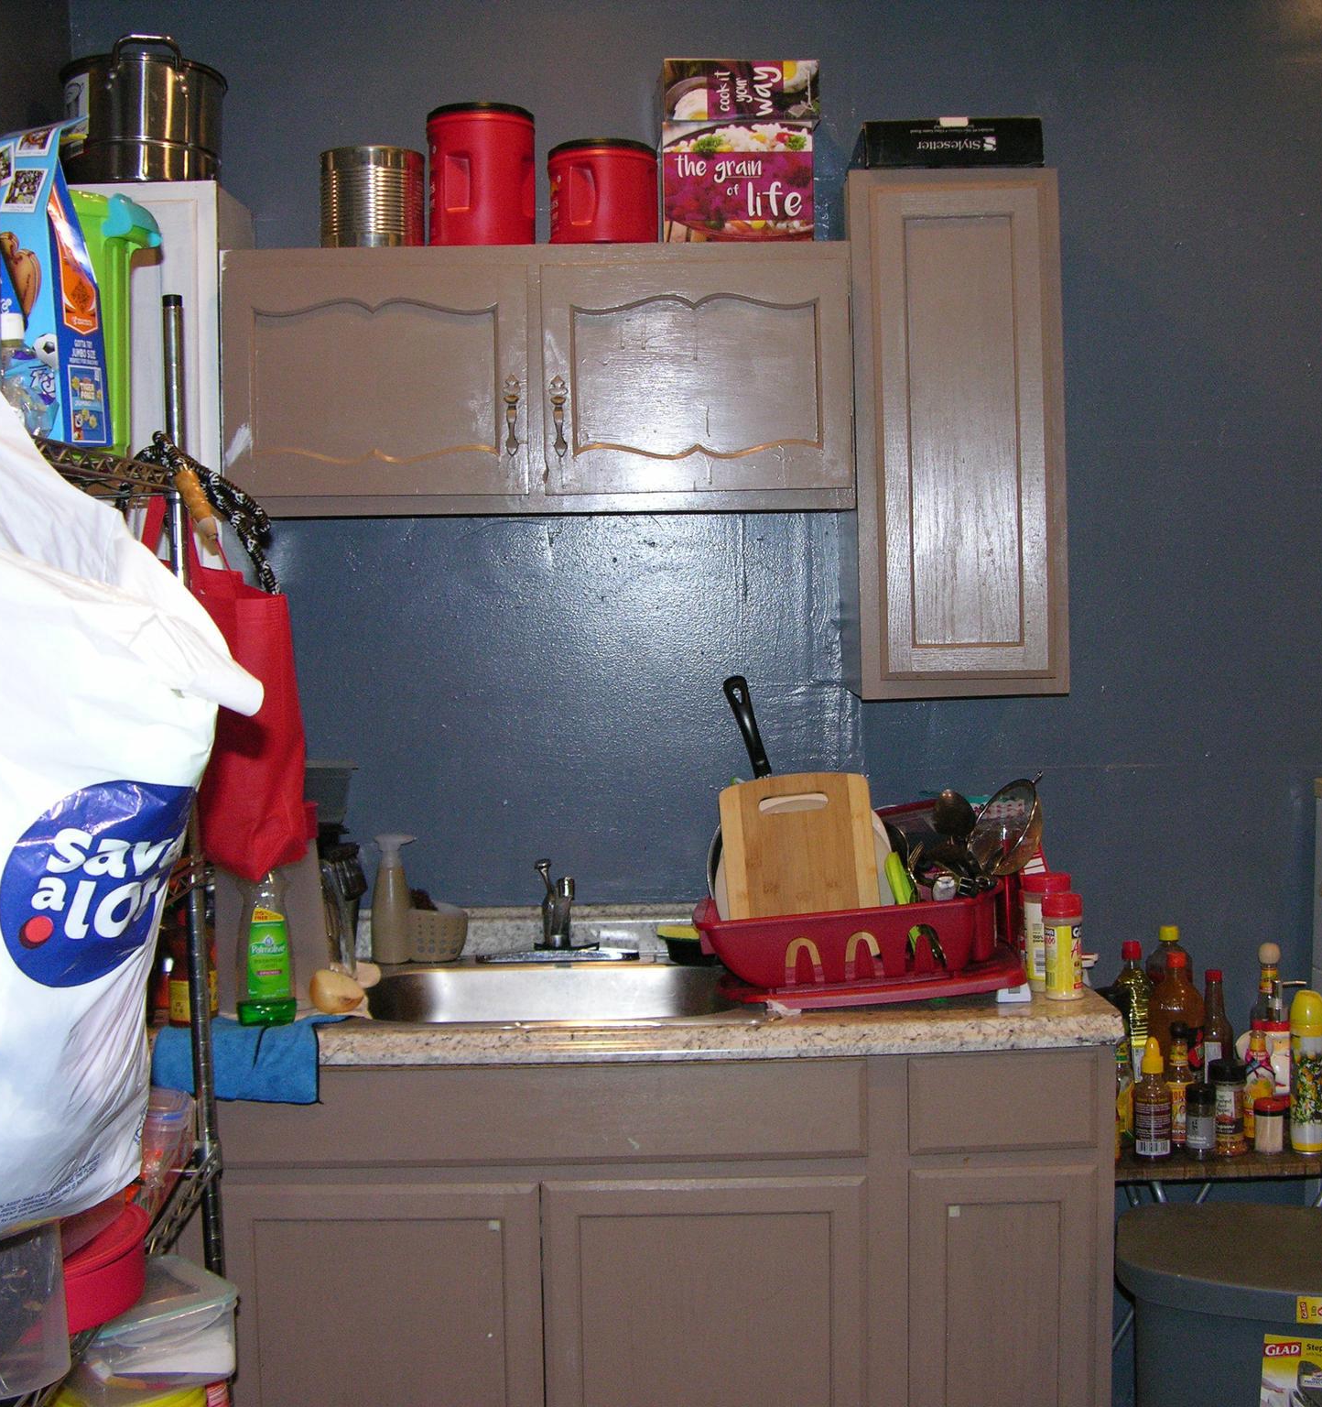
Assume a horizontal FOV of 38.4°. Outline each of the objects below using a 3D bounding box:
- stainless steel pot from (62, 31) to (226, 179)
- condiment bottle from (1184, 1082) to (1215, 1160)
[{"bbox_3d":[-0.771,-0.848,2.833,0.250,0.199,0.330,-1,2,0],"label":"stainless steel pot"},{"bbox_3d":[0.769,0.596,2.703,0.043,0.101,0.043,-1,3,-1],"label":"condiment bottle"}]

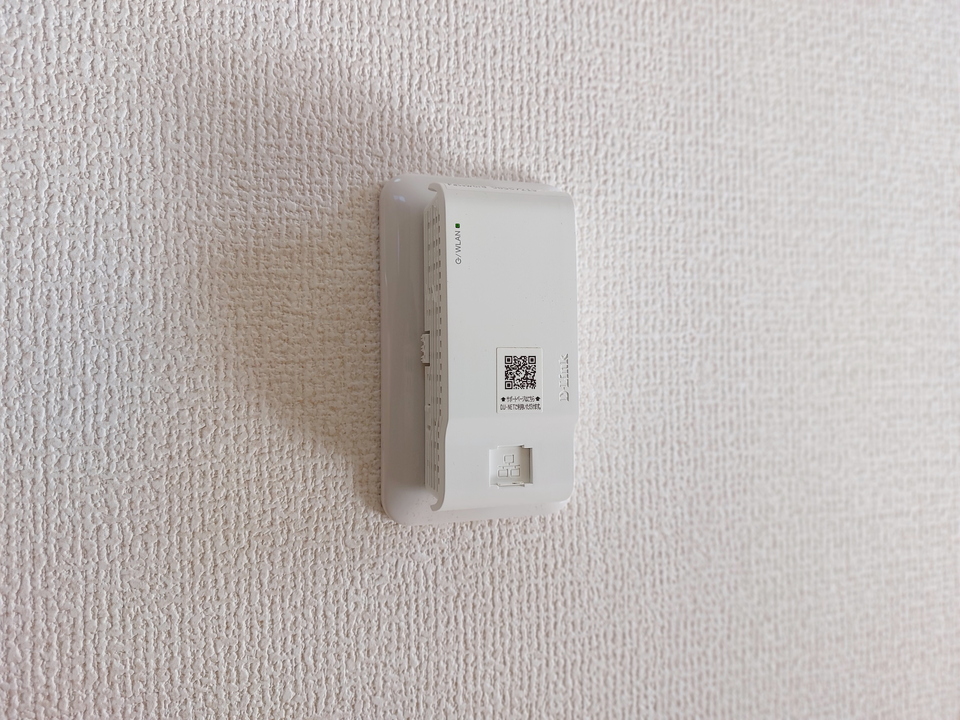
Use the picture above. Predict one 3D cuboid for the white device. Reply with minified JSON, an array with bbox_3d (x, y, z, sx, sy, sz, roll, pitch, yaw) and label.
[{"bbox_3d":[0.005,-0.004,0.217,0.070,0.120,0.034,0,-1,-15],"label":"white device"}]

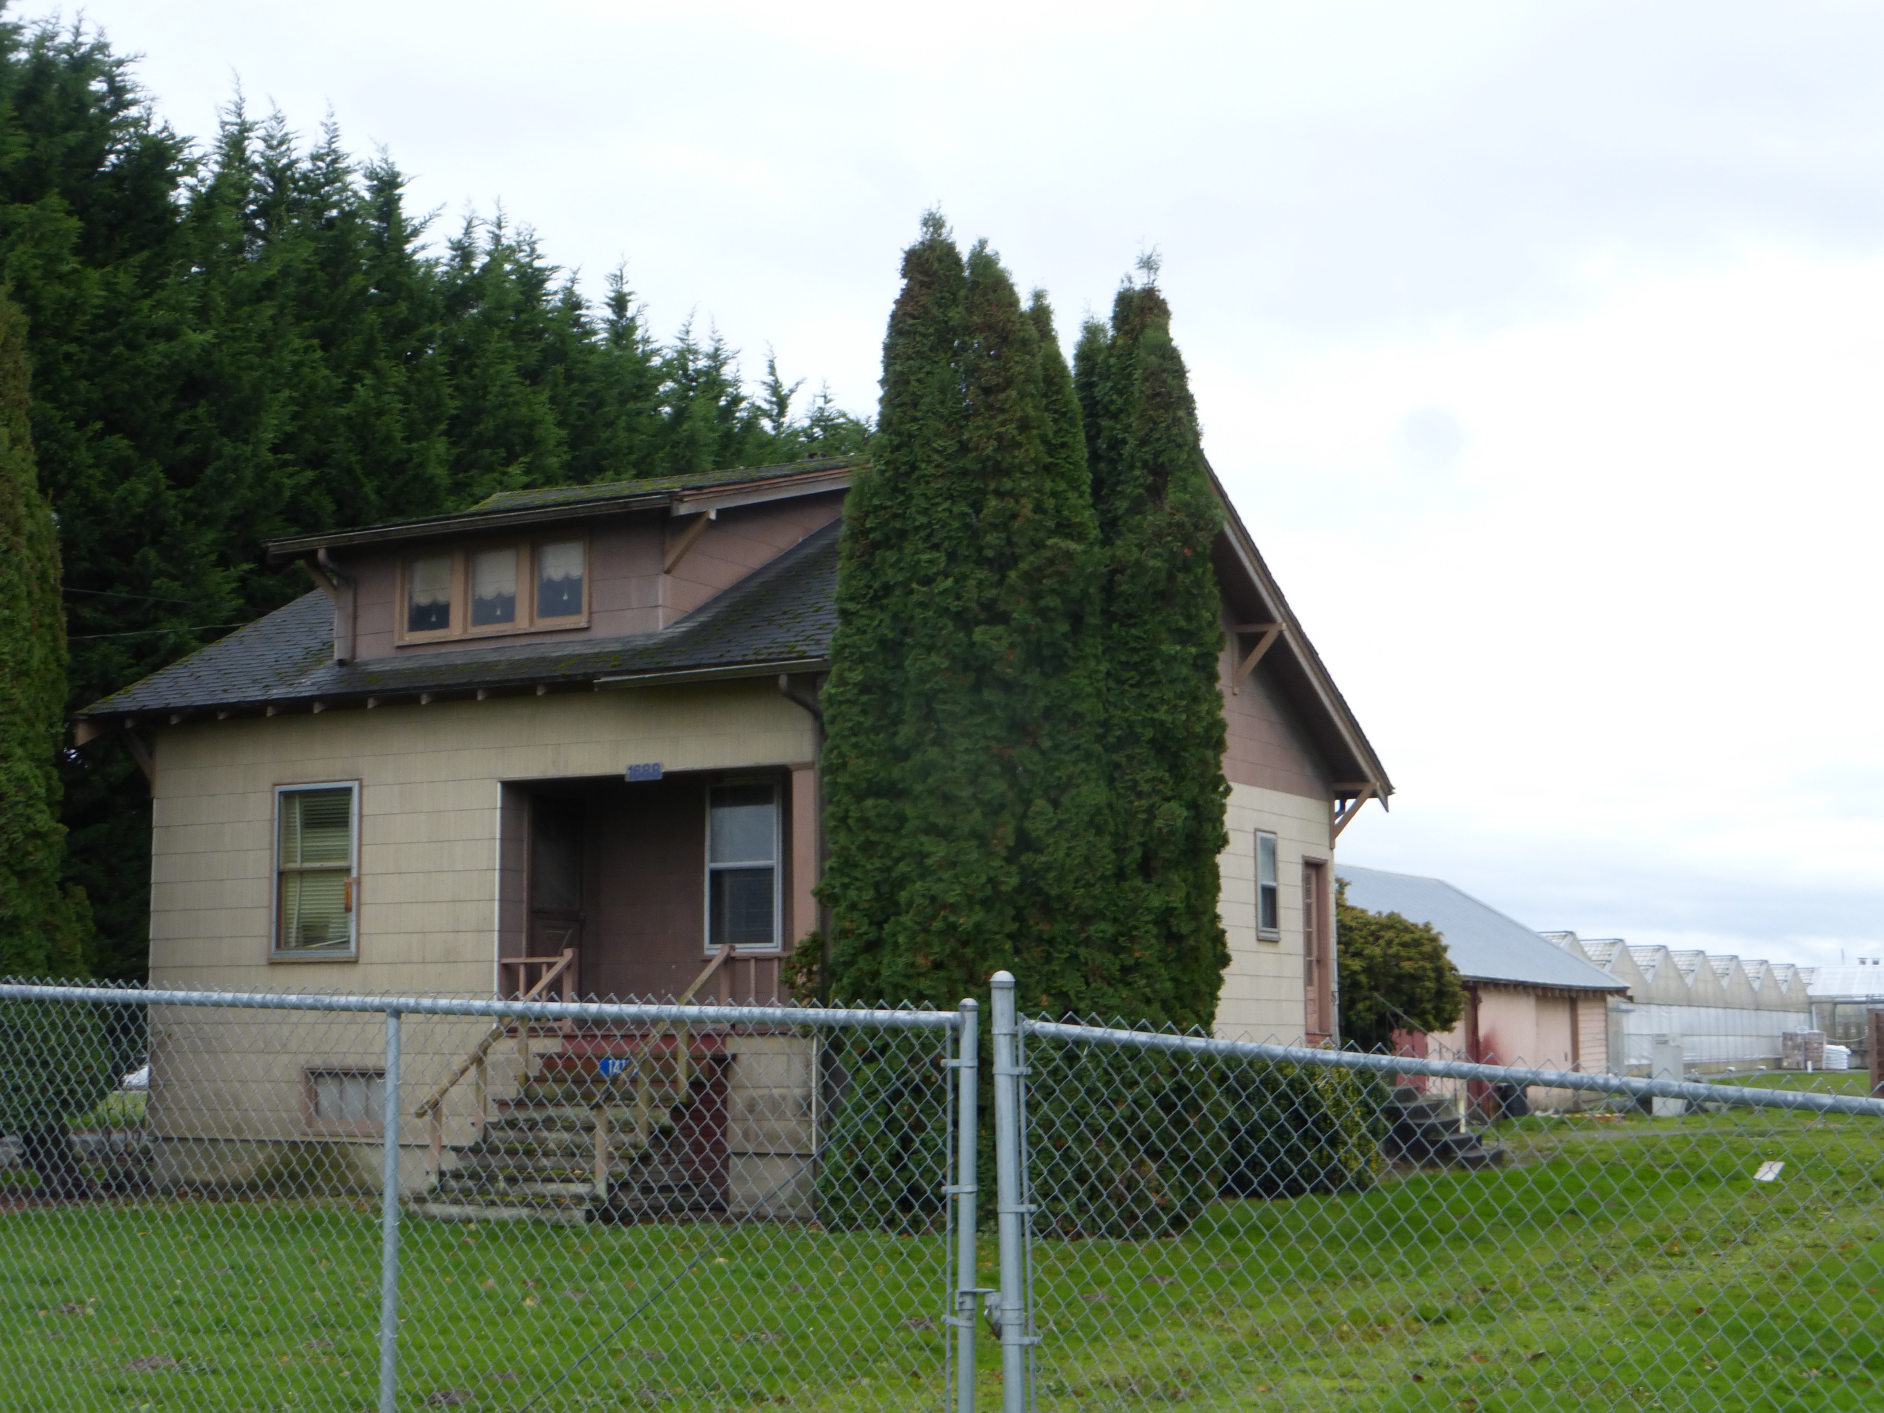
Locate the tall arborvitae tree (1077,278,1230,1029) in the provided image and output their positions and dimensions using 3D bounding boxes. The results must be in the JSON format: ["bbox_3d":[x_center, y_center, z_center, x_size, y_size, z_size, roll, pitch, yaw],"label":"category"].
[{"bbox_3d":[1.597,0.367,21.750,1.300,7.350,1.400,-1,-7,4],"label":"tall arborvitae tree"}]

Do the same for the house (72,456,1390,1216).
[{"bbox_3d":[-1.408,1.097,30.469,8.450,7.970,13.650,-4,-8,28],"label":"house"}]

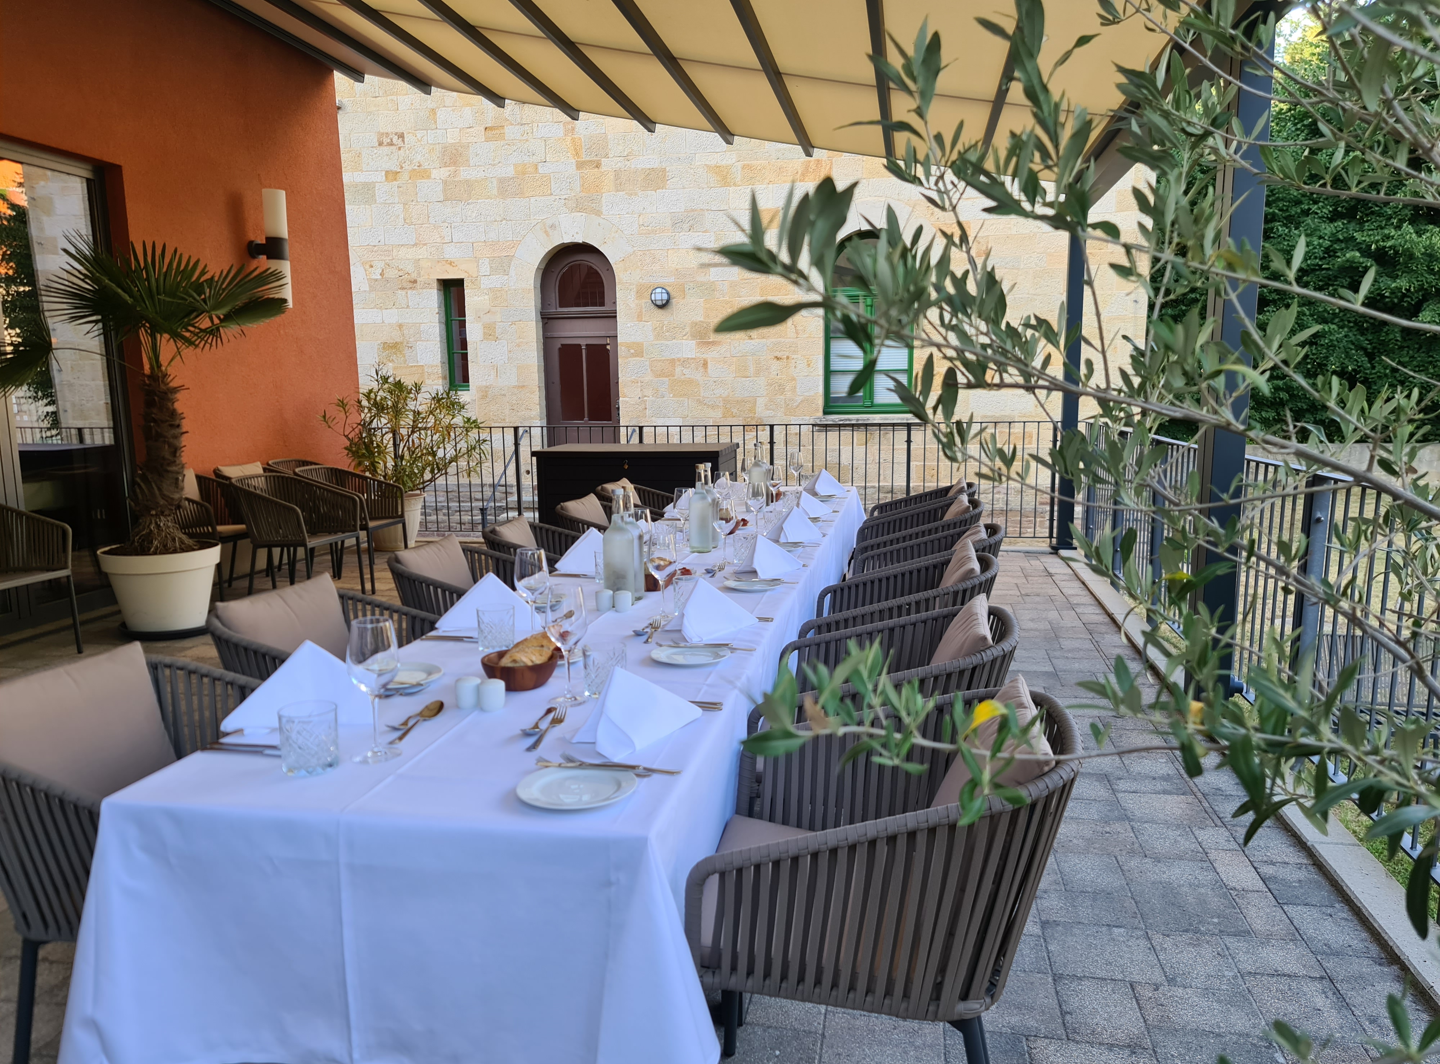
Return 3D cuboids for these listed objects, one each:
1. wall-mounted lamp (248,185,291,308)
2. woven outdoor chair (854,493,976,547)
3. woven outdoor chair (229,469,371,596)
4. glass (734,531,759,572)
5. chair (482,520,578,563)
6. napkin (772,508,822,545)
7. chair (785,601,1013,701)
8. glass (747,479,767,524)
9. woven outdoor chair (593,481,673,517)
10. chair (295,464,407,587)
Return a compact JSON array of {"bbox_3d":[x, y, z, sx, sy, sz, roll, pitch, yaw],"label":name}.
[{"bbox_3d":[-3.228,-2.029,7.468,0.275,0.820,0.155,1,8,11],"label":"wall-mounted lamp"},{"bbox_3d":[0.862,0.266,4.661,0.625,0.800,0.600,0,8,4],"label":"woven outdoor chair"},{"bbox_3d":[-2.714,0.029,6.753,0.606,0.778,0.566,3,9,22],"label":"woven outdoor chair"},{"bbox_3d":[0.084,0.055,3.448,0.083,0.097,0.083,1,8,10],"label":"glass"},{"bbox_3d":[-0.609,0.360,4.080,0.625,0.800,0.600,0,8,7],"label":"chair"},{"bbox_3d":[0.277,-0.035,3.970,0.192,0.121,0.242,3,9,22],"label":"napkin"},{"bbox_3d":[0.374,0.583,2.430,0.625,0.800,0.600,1,8,11],"label":"chair"},{"bbox_3d":[0.139,-0.088,3.949,0.080,0.212,0.080,1,8,11],"label":"glass"},{"bbox_3d":[-0.362,0.142,5.610,0.596,0.823,0.563,1,8,11],"label":"woven outdoor chair"},{"bbox_3d":[-2.500,-0.033,7.007,0.625,0.800,0.600,1,8,10],"label":"chair"}]

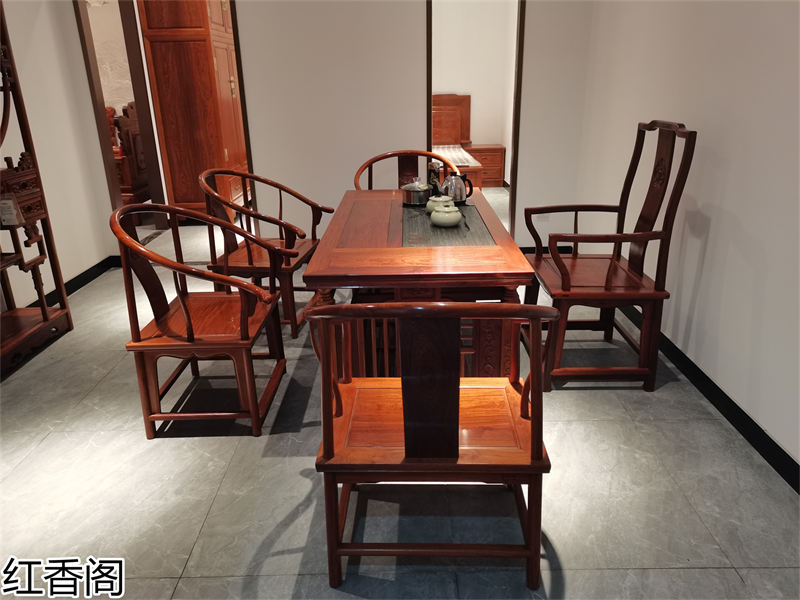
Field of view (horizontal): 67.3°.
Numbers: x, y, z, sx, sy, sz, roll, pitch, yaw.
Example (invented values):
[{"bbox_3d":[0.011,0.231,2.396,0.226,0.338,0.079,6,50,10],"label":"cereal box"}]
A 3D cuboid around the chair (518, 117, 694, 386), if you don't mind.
[{"bbox_3d":[0.913,-0.236,2.823,0.580,1.165,0.650,-1,20,0],"label":"chair"}]

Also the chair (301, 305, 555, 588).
[{"bbox_3d":[0.093,0.315,1.742,0.645,0.885,0.670,0,20,2],"label":"chair"}]

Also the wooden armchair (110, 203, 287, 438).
[{"bbox_3d":[-0.807,0.038,2.548,0.670,0.885,0.645,-1,20,0],"label":"wooden armchair"}]

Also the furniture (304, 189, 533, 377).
[{"bbox_3d":[0.076,0.009,2.768,0.739,0.765,1.594,-1,20,1],"label":"furniture"}]

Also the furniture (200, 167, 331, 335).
[{"bbox_3d":[-0.783,-0.314,3.522,0.670,0.885,0.645,2,20,7],"label":"furniture"}]

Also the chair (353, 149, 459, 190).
[{"bbox_3d":[0.044,-0.541,4.116,0.645,0.885,0.670,-1,20,0],"label":"chair"}]

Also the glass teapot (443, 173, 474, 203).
[{"bbox_3d":[0.277,-0.561,2.982,0.168,0.155,0.130,-1,20,0],"label":"glass teapot"}]

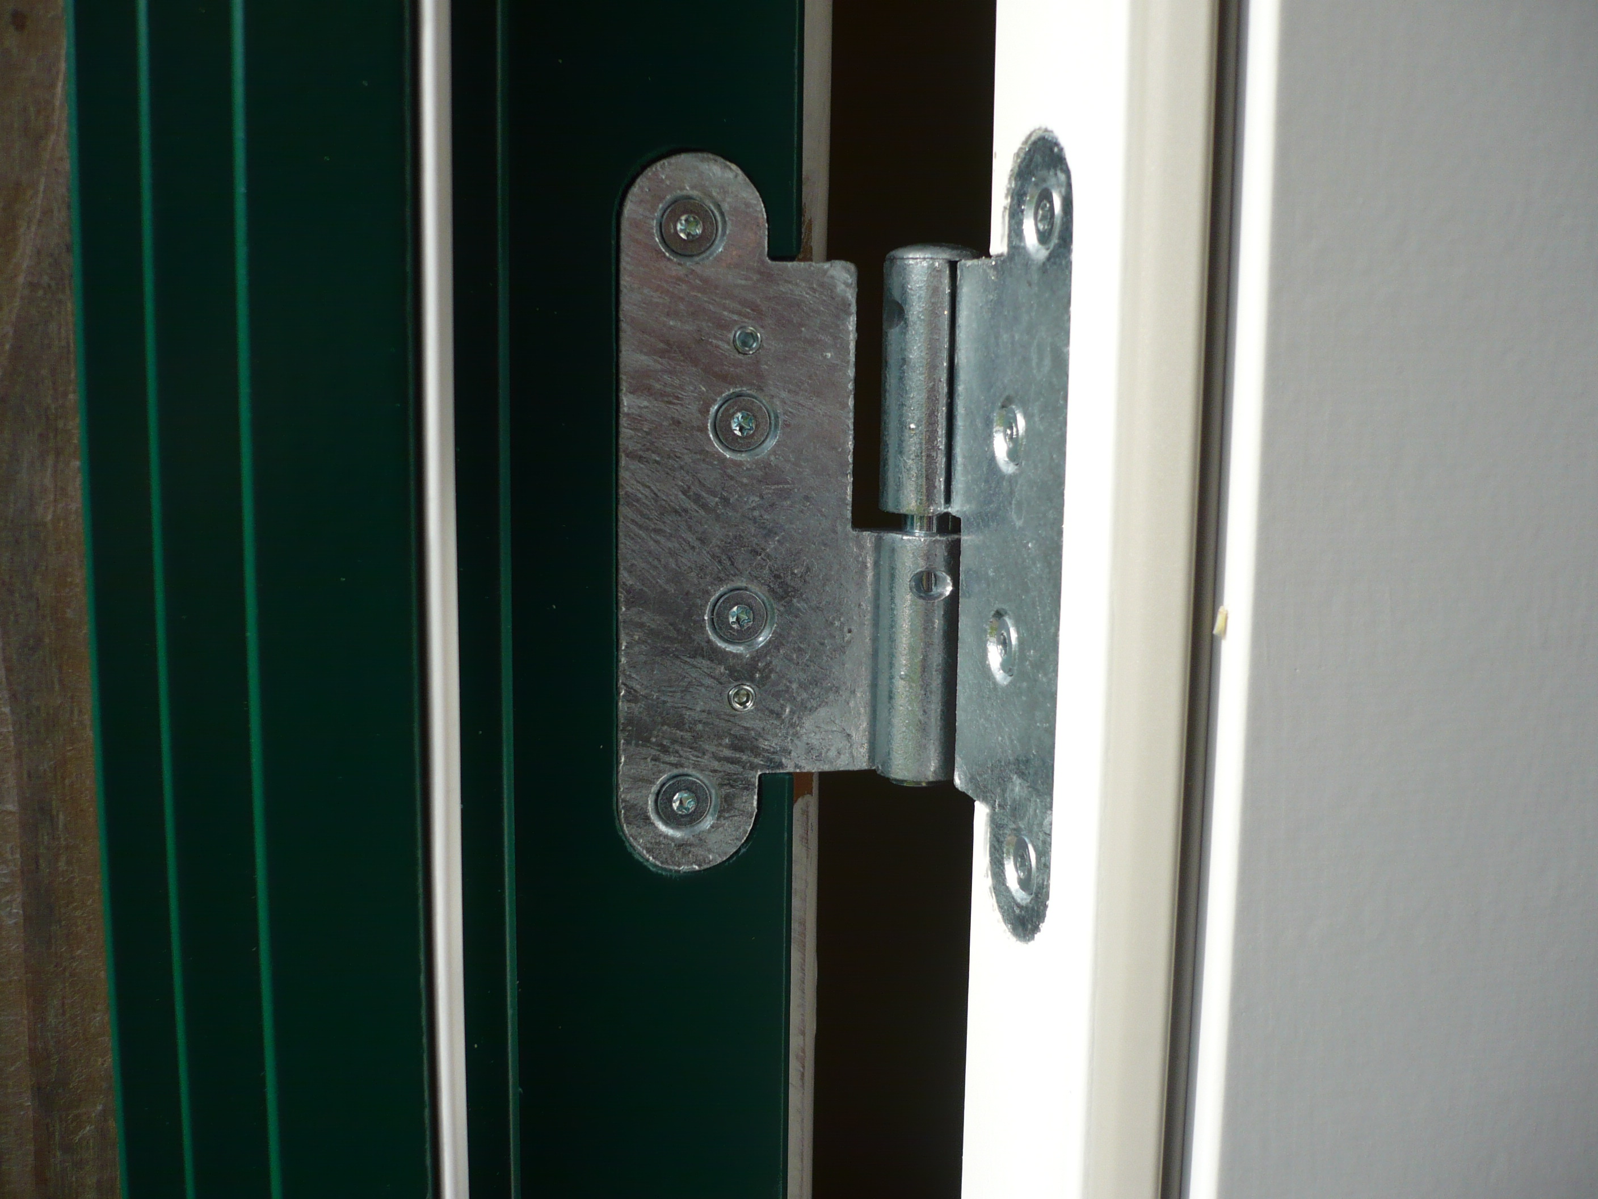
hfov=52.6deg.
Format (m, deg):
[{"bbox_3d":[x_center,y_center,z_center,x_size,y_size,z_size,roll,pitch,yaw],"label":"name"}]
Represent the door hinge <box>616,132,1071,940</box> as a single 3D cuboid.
[{"bbox_3d":[0.003,-0.009,0.230,0.064,0.111,0.040,1,8,1],"label":"door hinge"}]

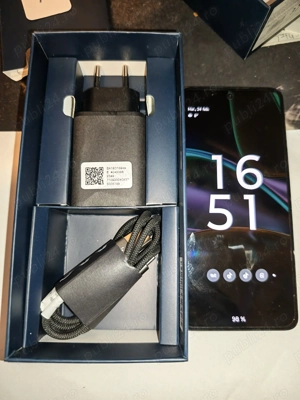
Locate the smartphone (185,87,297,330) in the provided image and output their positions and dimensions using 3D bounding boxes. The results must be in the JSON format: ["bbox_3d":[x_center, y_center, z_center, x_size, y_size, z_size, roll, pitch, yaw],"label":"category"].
[{"bbox_3d":[0.056,0.001,0.179,0.074,0.008,0.161,1,82,0],"label":"smartphone"}]

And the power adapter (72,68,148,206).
[{"bbox_3d":[-0.023,-0.040,0.163,0.042,0.027,0.092,-1,80,0],"label":"power adapter"}]

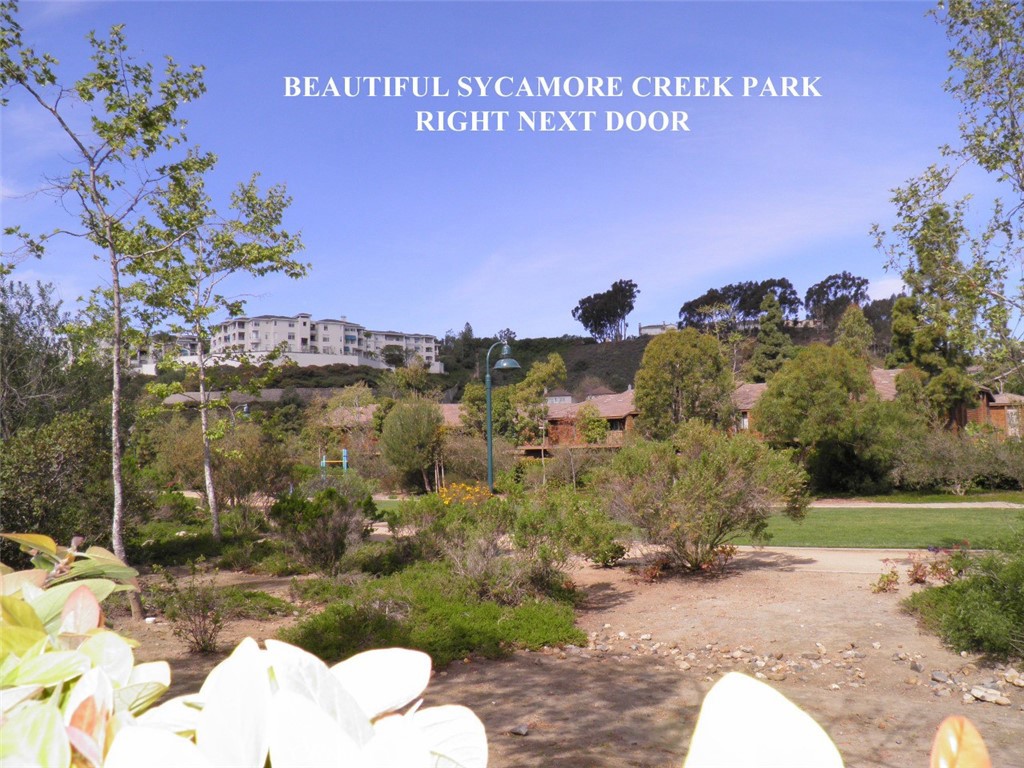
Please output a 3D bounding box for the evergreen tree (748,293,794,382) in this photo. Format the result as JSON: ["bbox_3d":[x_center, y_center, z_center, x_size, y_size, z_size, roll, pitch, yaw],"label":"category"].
[{"bbox_3d":[23.607,-1.986,75.351,4.900,12.776,4.700,-1,-3,0],"label":"evergreen tree"}]

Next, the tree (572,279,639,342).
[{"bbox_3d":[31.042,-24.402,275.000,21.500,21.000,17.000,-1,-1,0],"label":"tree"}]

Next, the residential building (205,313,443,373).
[{"bbox_3d":[-50.837,-12.464,232.000,66.000,12.000,36.000,0,-1,-27],"label":"residential building"}]

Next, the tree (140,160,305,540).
[{"bbox_3d":[-4.726,-0.570,13.522,2.600,6.228,2.500,-1,-3,0],"label":"tree"}]

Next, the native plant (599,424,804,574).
[{"bbox_3d":[2.687,1.562,11.500,2.850,2.050,2.500,-1,-1,0],"label":"native plant"}]

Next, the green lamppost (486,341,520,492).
[{"bbox_3d":[-0.214,0.858,22.110,0.900,4.002,0.730,-2,-3,14],"label":"green lamppost"}]

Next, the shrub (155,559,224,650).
[{"bbox_3d":[-2.598,1.775,6.651,0.540,0.692,0.520,-1,-3,0],"label":"shrub"}]

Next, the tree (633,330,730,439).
[{"bbox_3d":[7.454,0.500,36.000,4.300,5.800,4.200,-1,-1,0],"label":"tree"}]

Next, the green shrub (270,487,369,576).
[{"bbox_3d":[-2.673,2.020,11.500,1.400,1.250,1.300,-1,-1,0],"label":"green shrub"}]

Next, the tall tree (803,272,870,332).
[{"bbox_3d":[105.997,-26.316,270.561,22.000,20.397,19.000,-1,-3,0],"label":"tall tree"}]

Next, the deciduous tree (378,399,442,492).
[{"bbox_3d":[-2.791,1.694,23.000,1.720,2.600,1.700,-1,-1,0],"label":"deciduous tree"}]

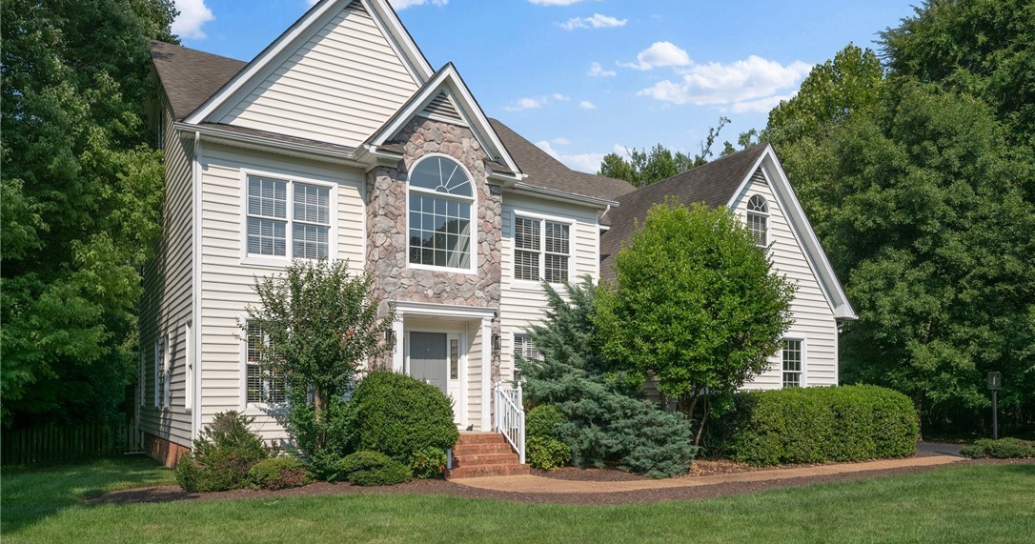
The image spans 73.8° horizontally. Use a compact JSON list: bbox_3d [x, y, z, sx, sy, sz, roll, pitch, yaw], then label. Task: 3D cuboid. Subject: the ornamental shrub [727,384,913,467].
[{"bbox_3d":[7.506,3.735,17.000,5.800,1.750,1.400,3,-5,-32],"label":"ornamental shrub"}]

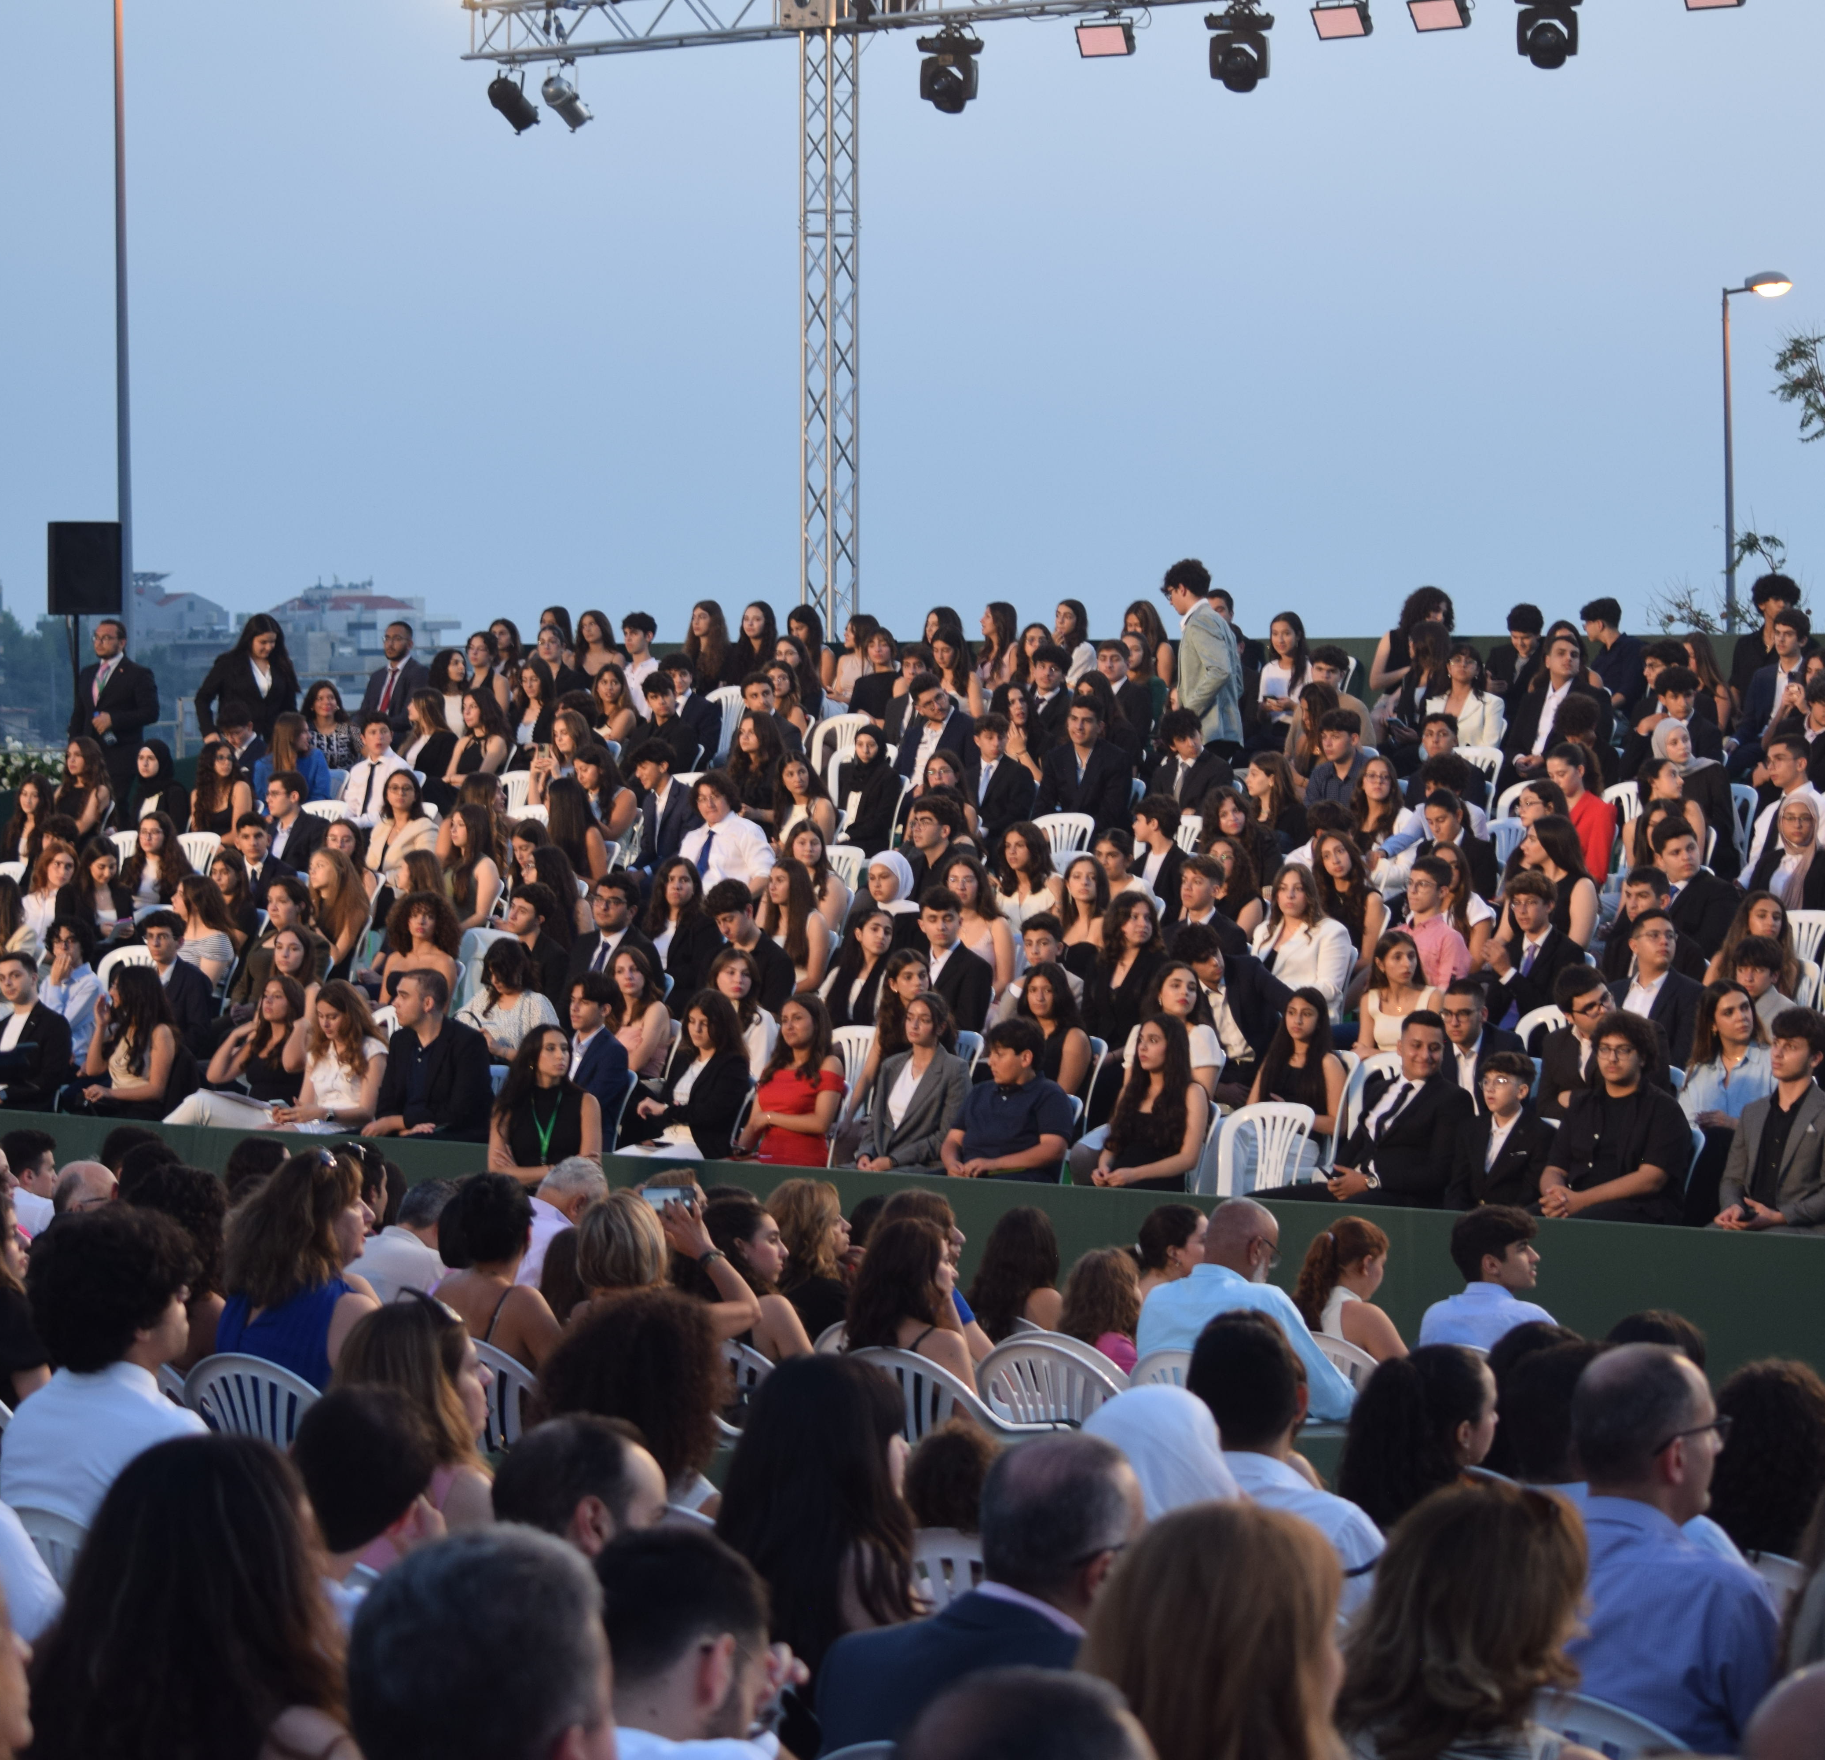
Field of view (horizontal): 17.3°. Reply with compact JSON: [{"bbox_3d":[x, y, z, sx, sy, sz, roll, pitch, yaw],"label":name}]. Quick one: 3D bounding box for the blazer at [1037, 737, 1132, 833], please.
[{"bbox_3d":[0.826,-0.381,29.200,0.470,0.580,0.360,0,3,22],"label":"blazer"}]

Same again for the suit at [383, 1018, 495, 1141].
[{"bbox_3d":[-1.938,0.862,24.400,0.480,0.580,0.440,1,3,38],"label":"suit"}]

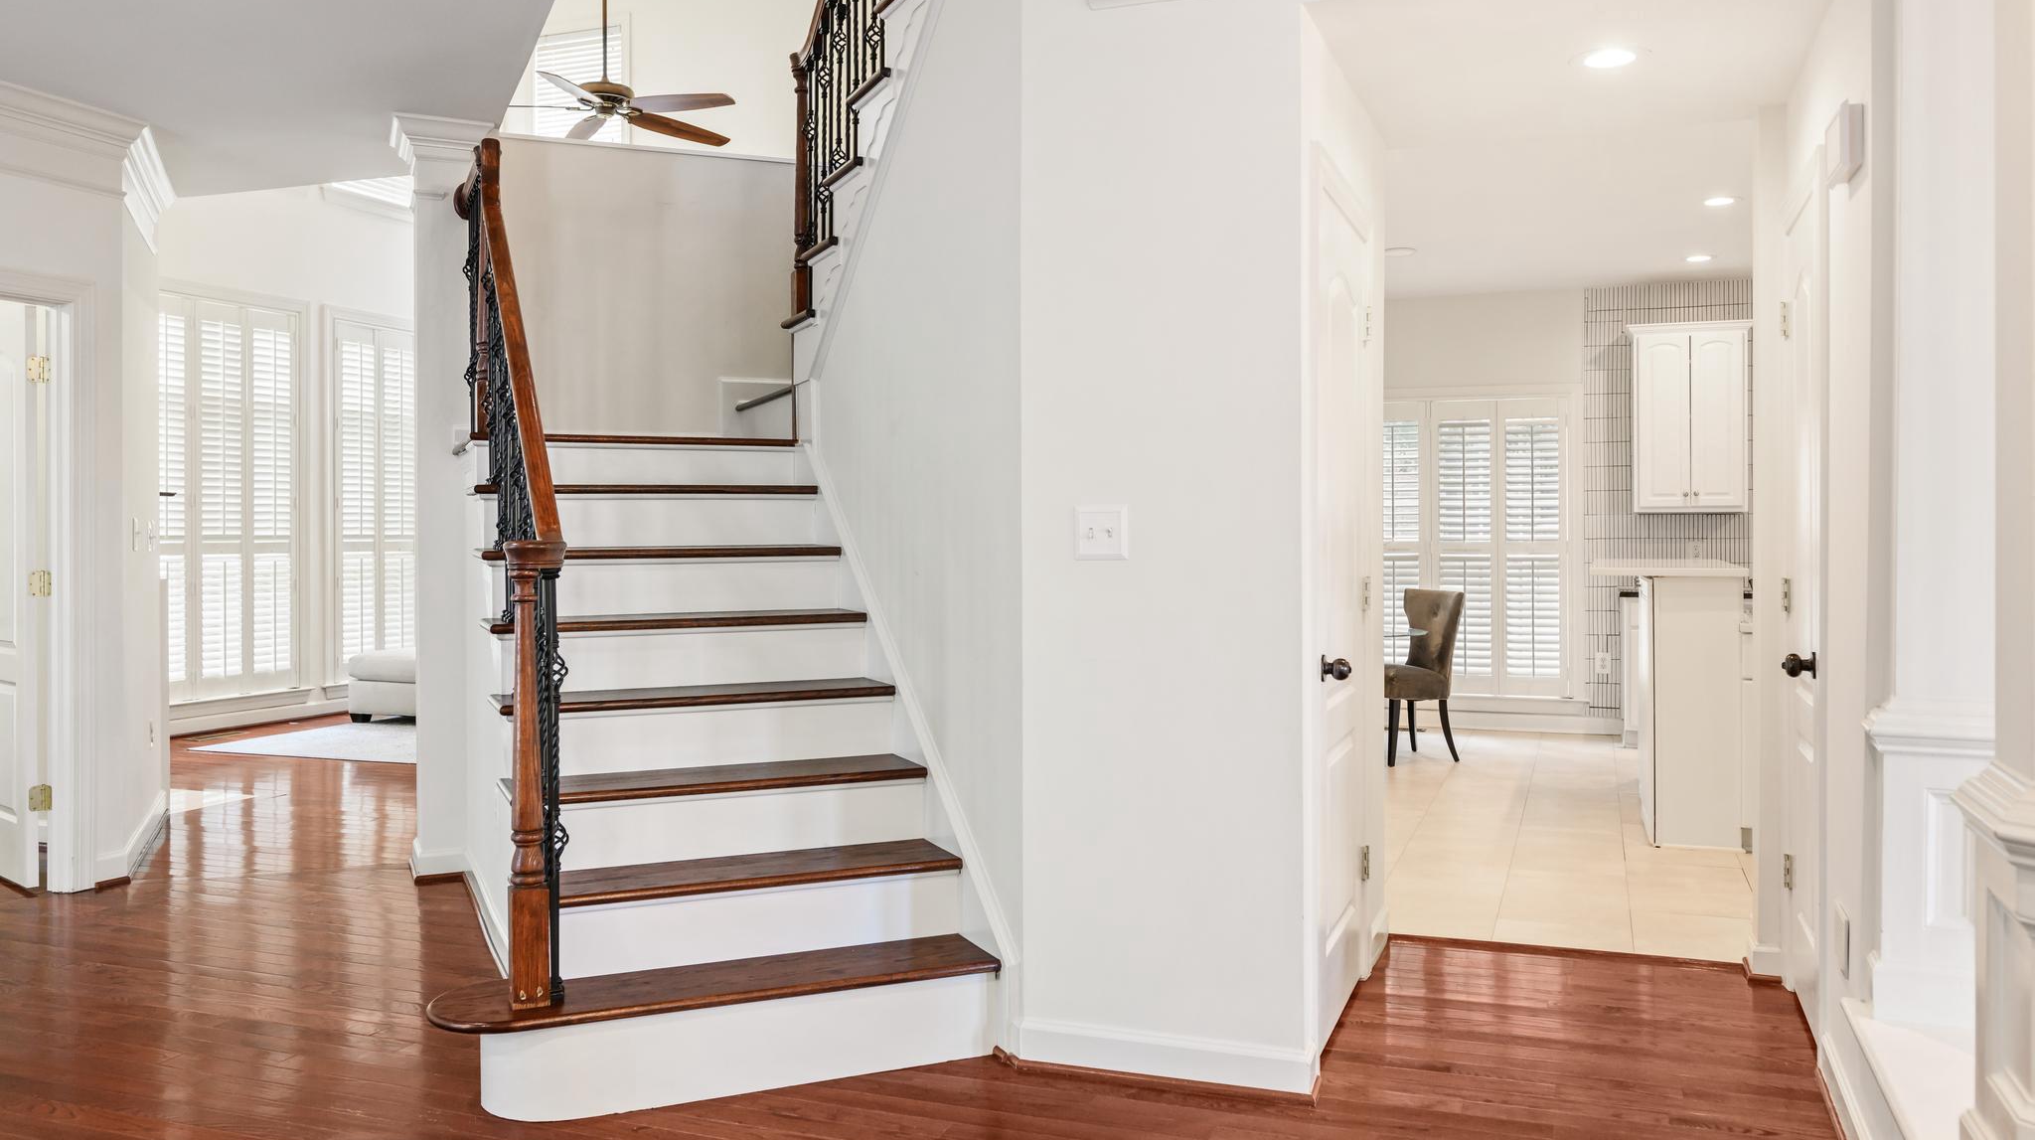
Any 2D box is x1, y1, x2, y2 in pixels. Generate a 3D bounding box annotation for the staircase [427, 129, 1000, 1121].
[{"bbox_3d":[-1.023,-0.146,4.027,1.250,2.500,2.200,-1,2,-23],"label":"staircase"}]

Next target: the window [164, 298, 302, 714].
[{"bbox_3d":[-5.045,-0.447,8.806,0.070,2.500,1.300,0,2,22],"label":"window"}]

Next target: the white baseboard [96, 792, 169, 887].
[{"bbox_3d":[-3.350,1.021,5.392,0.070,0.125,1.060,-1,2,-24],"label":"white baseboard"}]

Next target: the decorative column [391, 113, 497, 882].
[{"bbox_3d":[-2.050,-0.241,5.065,0.340,2.650,0.420,-1,2,-23],"label":"decorative column"}]

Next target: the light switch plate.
[{"bbox_3d":[0.184,-0.081,3.095,0.120,0.120,0.009,0,2,19],"label":"light switch plate"}]

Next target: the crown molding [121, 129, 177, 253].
[{"bbox_3d":[-3.350,-1.444,5.490,0.120,0.250,1.140,-1,2,-24],"label":"crown molding"}]

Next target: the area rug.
[{"bbox_3d":[-3.066,0.989,8.794,2.600,0.015,2.500,0,2,21],"label":"area rug"}]

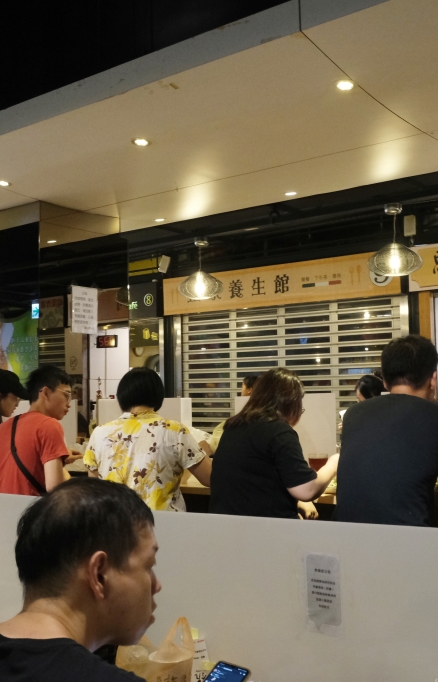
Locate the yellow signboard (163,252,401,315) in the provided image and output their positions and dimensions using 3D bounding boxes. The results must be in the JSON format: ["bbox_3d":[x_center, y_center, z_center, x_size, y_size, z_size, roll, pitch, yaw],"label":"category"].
[{"bbox_3d":[0.530,-0.552,7.793,2.860,0.415,0.080,-4,-5,38],"label":"yellow signboard"}]

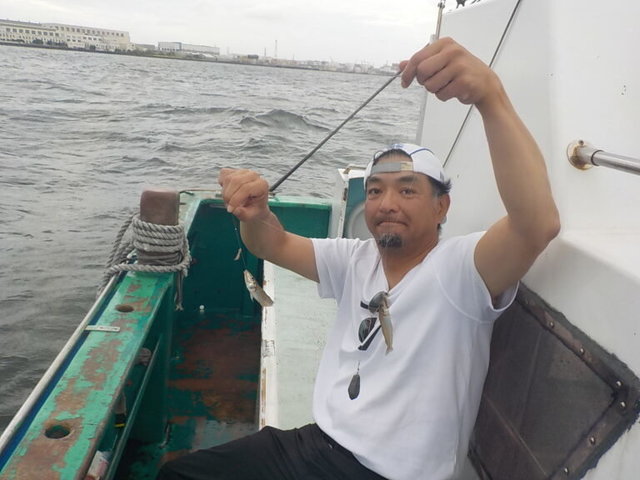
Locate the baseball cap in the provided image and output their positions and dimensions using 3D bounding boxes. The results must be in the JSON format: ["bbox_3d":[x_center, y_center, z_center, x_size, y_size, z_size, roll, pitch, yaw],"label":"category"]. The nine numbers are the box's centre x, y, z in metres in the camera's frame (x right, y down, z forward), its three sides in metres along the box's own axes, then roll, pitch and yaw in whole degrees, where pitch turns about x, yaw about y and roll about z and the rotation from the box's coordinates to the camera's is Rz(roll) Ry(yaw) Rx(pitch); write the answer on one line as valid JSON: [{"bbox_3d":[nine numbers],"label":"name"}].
[{"bbox_3d":[0.196,-0.134,1.192,0.175,0.125,0.265,1,-8,27],"label":"baseball cap"}]

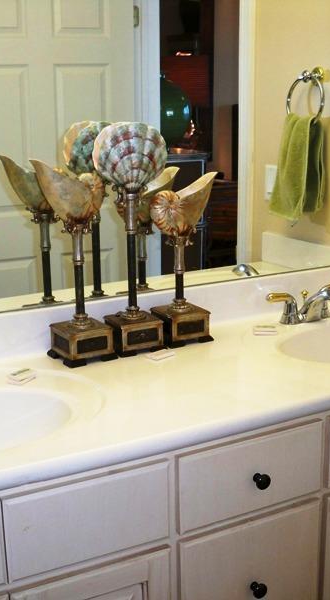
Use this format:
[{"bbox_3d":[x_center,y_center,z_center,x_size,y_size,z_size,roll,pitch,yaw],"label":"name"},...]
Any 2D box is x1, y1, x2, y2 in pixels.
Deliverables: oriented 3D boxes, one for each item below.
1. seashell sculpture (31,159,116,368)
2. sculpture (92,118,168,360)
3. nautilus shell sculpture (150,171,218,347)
[{"bbox_3d":[-0.192,-0.084,1.682,0.160,0.420,0.119,-8,15,-27],"label":"seashell sculpture"},{"bbox_3d":[-0.069,-0.137,1.785,0.177,0.497,0.118,-8,15,-27],"label":"sculpture"},{"bbox_3d":[0.047,-0.097,1.853,0.178,0.384,0.115,-8,15,-27],"label":"nautilus shell sculpture"}]

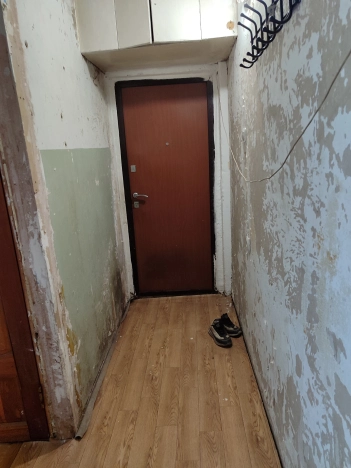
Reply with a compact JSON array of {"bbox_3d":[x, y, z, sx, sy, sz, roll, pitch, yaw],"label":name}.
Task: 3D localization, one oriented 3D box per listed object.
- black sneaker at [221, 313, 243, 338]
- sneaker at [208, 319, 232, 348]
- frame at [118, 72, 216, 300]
[{"bbox_3d":[0.438,0.724,2.714,0.097,0.105,0.268,-10,15,-25],"label":"black sneaker"},{"bbox_3d":[0.343,0.756,2.606,0.097,0.105,0.268,-8,15,-17],"label":"sneaker"},{"bbox_3d":[-0.055,-0.365,3.212,0.835,2.030,0.100,-2,14,3],"label":"frame"}]

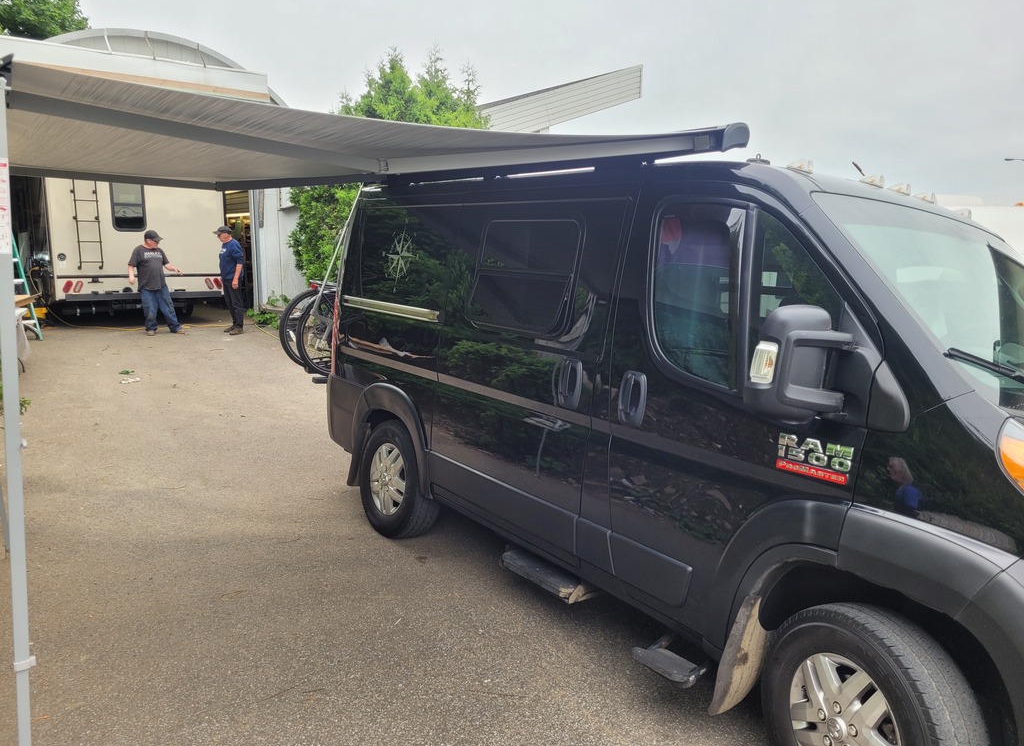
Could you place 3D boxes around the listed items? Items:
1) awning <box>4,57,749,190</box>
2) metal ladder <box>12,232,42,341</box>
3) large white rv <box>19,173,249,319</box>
[{"bbox_3d":[-0.845,-0.853,3.018,2.200,0.200,2.650,-6,12,-36],"label":"awning"},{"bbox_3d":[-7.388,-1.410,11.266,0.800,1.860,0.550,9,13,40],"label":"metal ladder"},{"bbox_3d":[-8.229,-2.744,15.437,2.580,3.300,6.800,-6,12,-37],"label":"large white rv"}]

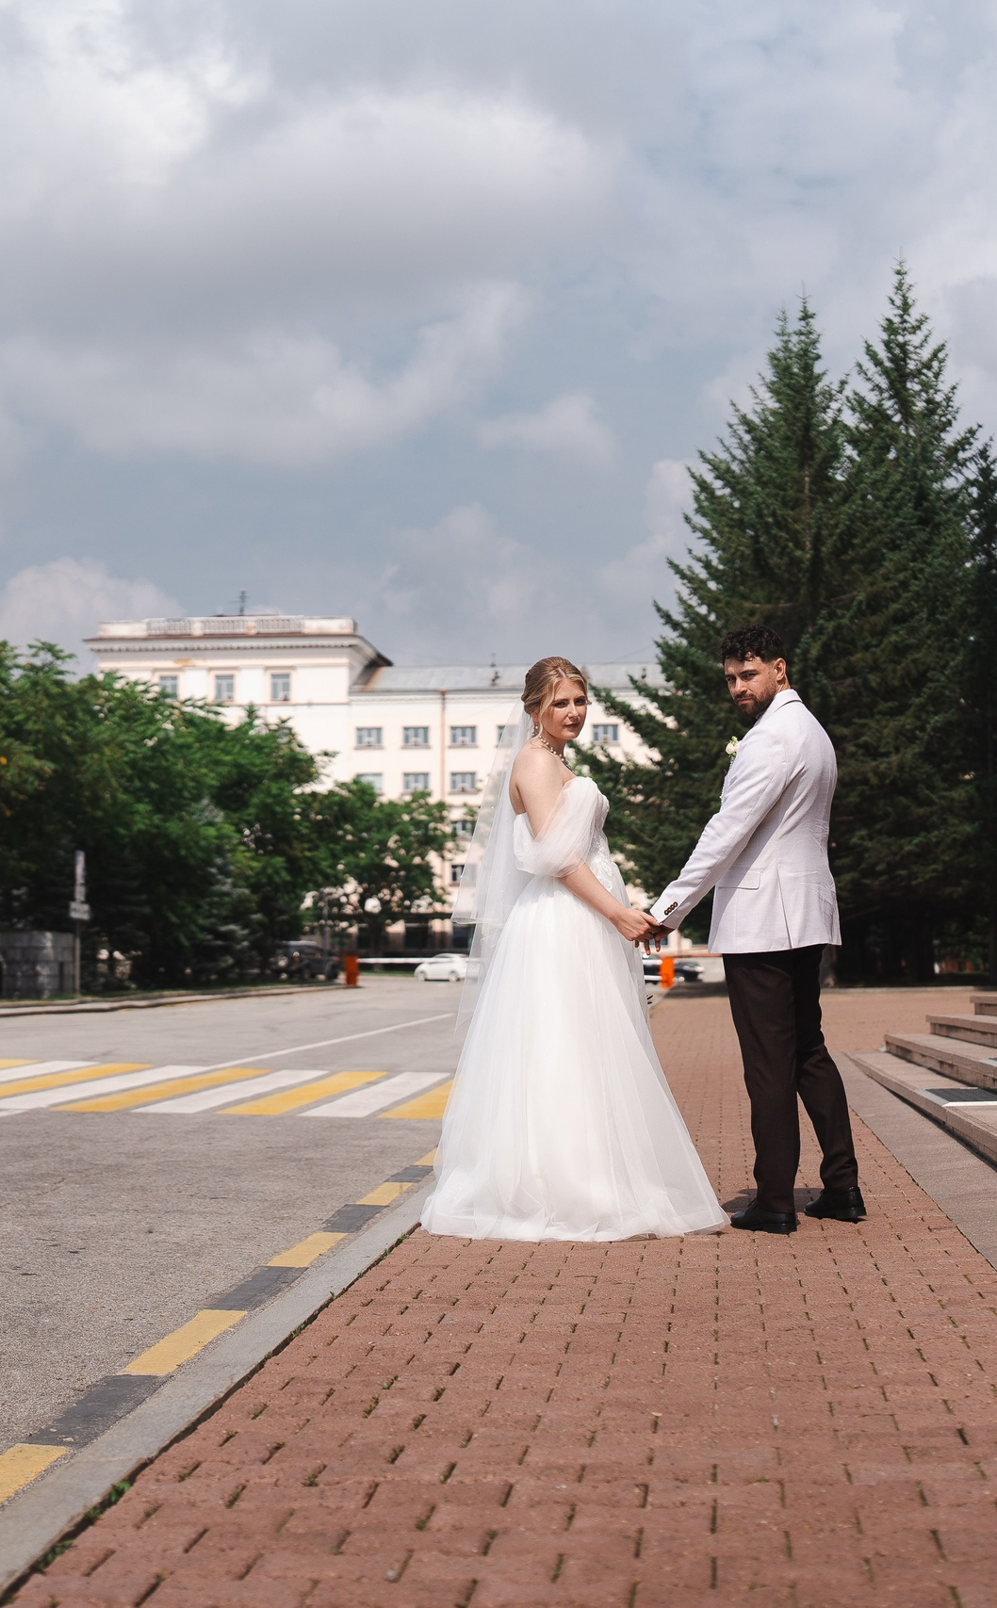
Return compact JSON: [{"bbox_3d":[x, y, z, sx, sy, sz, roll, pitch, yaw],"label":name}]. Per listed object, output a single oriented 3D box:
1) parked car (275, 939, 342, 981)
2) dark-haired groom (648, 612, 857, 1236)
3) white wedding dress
[{"bbox_3d":[-8.400,6.950,104.000,1.780,1.760,4.300,-2,-5,20],"label":"parked car"},{"bbox_3d":[0.756,0.357,6.990,0.600,1.780,0.540,-2,-5,28],"label":"dark-haired groom"},{"bbox_3d":[0.228,0.567,7.000,0.900,1.360,0.820,1,-4,-11],"label":"white wedding dress"}]

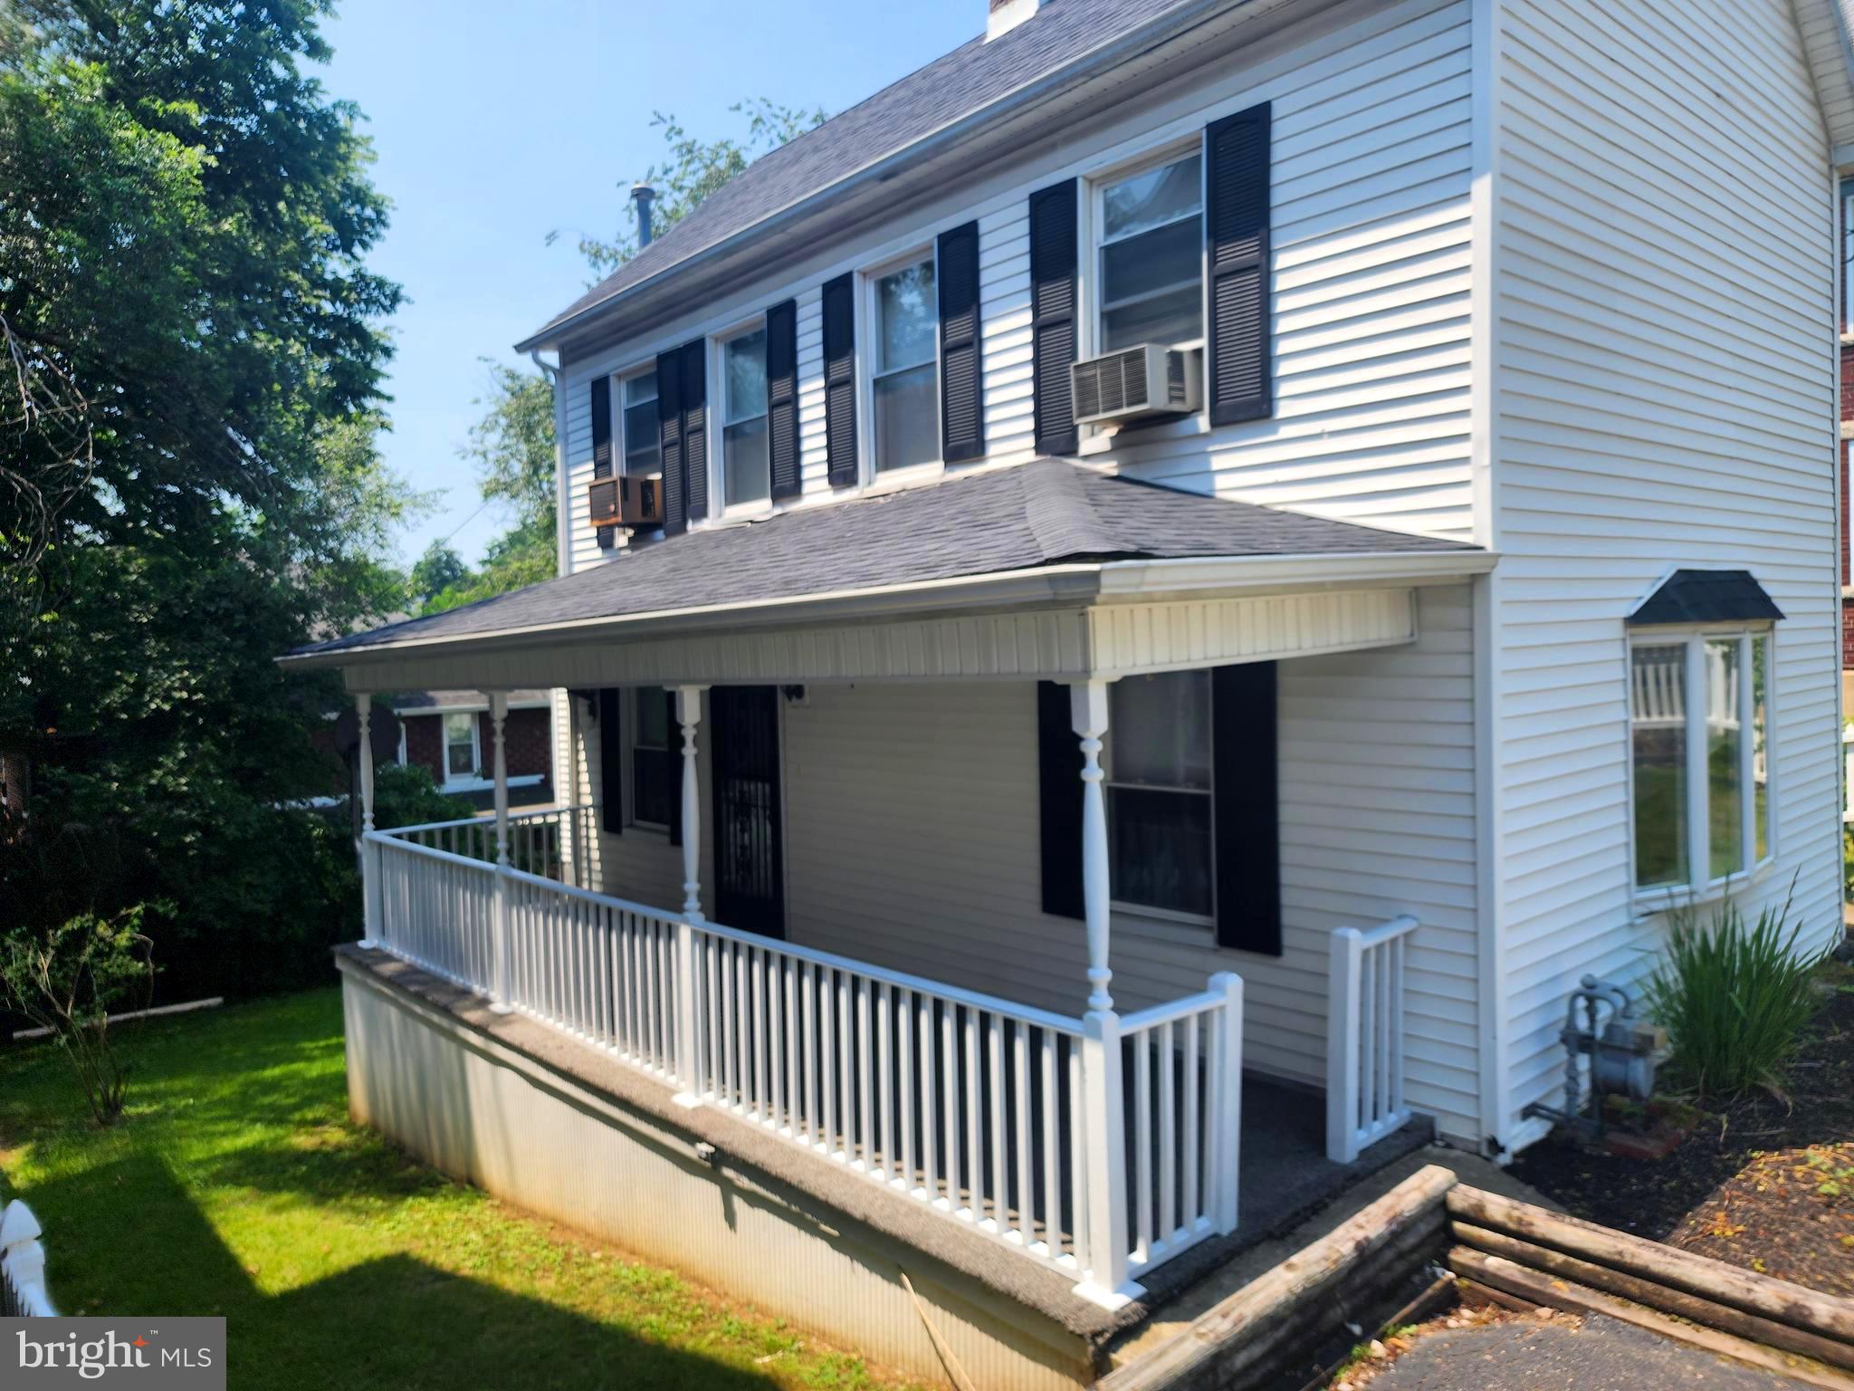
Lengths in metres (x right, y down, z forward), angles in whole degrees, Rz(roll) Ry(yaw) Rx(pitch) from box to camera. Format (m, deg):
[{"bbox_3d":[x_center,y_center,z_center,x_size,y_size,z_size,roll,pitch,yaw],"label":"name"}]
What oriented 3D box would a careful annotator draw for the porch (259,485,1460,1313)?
[{"bbox_3d":[-1.460,0.420,7.840,2.550,3.450,9.000,-5,3,-41],"label":"porch"}]

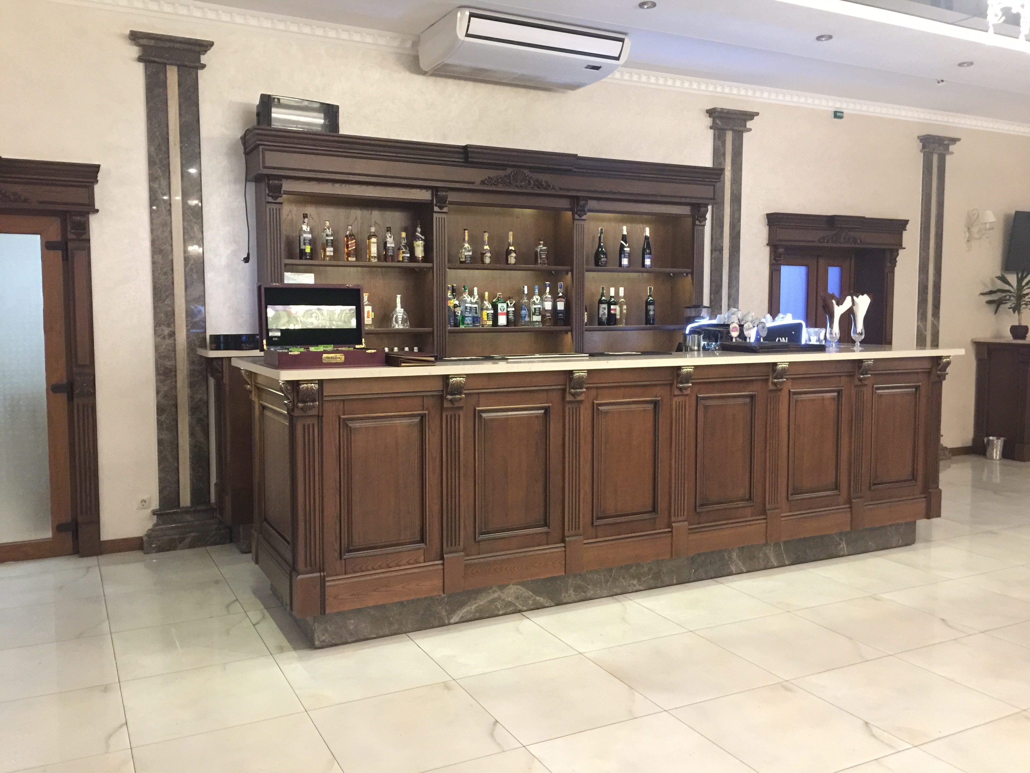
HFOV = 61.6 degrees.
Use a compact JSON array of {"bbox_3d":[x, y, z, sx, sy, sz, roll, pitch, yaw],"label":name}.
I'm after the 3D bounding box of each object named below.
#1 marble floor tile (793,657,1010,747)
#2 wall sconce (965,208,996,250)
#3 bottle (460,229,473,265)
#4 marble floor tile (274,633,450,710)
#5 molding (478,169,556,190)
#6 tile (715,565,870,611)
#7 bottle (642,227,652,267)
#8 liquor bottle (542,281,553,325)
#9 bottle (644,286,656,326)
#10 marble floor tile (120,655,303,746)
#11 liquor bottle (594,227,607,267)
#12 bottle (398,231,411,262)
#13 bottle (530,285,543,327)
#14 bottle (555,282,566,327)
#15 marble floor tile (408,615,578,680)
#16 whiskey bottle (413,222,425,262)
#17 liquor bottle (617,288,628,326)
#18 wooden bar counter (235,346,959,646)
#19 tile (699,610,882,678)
[{"bbox_3d":[1.502,1.204,3.354,0.600,0.012,0.600,-2,5,-27],"label":"marble floor tile"},{"bbox_3d":[4.784,-1.609,8.851,0.160,0.420,0.280,-2,5,-27],"label":"wall sconce"},{"bbox_3d":[-0.343,-0.979,6.070,0.088,0.249,0.068,-1,5,-17],"label":"bottle"},{"bbox_3d":[-0.647,1.178,3.611,0.600,0.010,0.600,-2,5,-27],"label":"marble floor tile"},{"bbox_3d":[0.021,-1.439,5.964,0.585,0.122,0.030,-2,5,-27],"label":"molding"},{"bbox_3d":[1.492,1.094,4.691,0.600,0.012,0.600,-2,5,-27],"label":"tile"},{"bbox_3d":[1.023,-1.075,6.703,0.076,0.318,0.076,0,5,0],"label":"bottle"},{"bbox_3d":[0.245,-0.606,6.400,0.078,0.328,0.077,-1,5,-8],"label":"liquor bottle"},{"bbox_3d":[1.058,-0.628,6.759,0.075,0.308,0.075,-1,5,-9],"label":"bottle"},{"bbox_3d":[-1.177,1.200,3.331,0.600,0.010,0.600,-2,5,-27],"label":"marble floor tile"},{"bbox_3d":[0.653,-1.052,6.549,0.100,0.305,0.100,0,5,0],"label":"liquor bottle"},{"bbox_3d":[-0.746,-0.935,5.809,0.083,0.208,0.076,-1,5,-10],"label":"bottle"},{"bbox_3d":[0.158,-0.584,6.301,0.085,0.299,0.083,0,5,-6],"label":"bottle"},{"bbox_3d":[0.340,-0.606,6.393,0.077,0.330,0.076,0,5,-2],"label":"bottle"},{"bbox_3d":[-0.110,1.153,3.864,0.600,0.010,0.600,-2,5,-27],"label":"marble floor tile"},{"bbox_3d":[-0.650,-0.980,5.890,0.075,0.283,0.075,-2,5,-27],"label":"whiskey bottle"},{"bbox_3d":[0.826,-0.614,6.675,0.078,0.301,0.078,0,5,0],"label":"liquor bottle"},{"bbox_3d":[0.706,0.445,4.971,4.260,1.244,1.050,-2,5,-27],"label":"wooden bar counter"},{"bbox_3d":[1.238,1.170,3.927,0.600,0.010,0.600,-2,5,-27],"label":"tile"}]

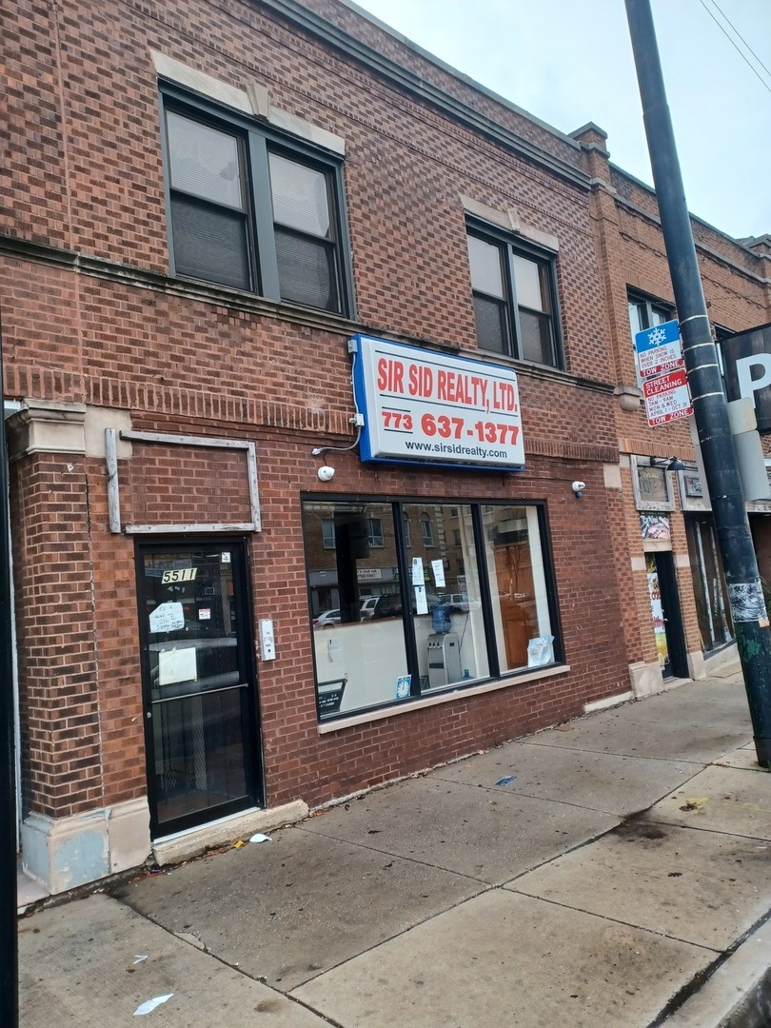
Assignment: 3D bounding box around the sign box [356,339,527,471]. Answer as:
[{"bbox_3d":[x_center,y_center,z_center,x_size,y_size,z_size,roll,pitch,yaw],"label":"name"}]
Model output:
[{"bbox_3d":[0.649,-1.092,7.825,2.407,1.184,0.204,0,-7,-44],"label":"sign box"}]

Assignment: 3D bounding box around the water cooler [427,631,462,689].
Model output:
[{"bbox_3d":[0.847,2.126,10.484,0.305,0.886,0.345,-9,-7,44],"label":"water cooler"}]

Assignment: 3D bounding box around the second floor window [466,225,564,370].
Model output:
[{"bbox_3d":[1.638,-2.726,9.408,2.006,1.641,0.110,0,-7,-44],"label":"second floor window"}]

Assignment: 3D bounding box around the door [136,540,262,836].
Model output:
[{"bbox_3d":[-1.426,1.262,5.729,0.978,2.141,0.090,0,-7,-44],"label":"door"}]

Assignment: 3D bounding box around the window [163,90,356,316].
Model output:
[{"bbox_3d":[-1.100,-2.705,6.695,1.982,1.630,0.110,0,-7,-44],"label":"window"}]

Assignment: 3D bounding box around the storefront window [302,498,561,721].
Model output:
[{"bbox_3d":[0.675,0.829,7.838,3.813,1.978,0.110,0,-7,-44],"label":"storefront window"}]

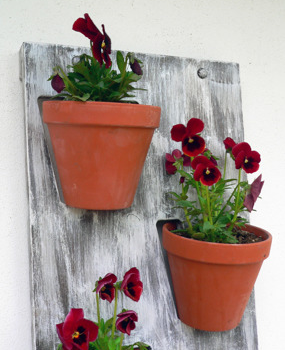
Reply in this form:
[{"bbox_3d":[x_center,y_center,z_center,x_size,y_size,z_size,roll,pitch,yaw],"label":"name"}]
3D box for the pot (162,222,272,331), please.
[{"bbox_3d":[0.087,0.123,0.611,0.131,0.112,0.131,3,7,0],"label":"pot"}]

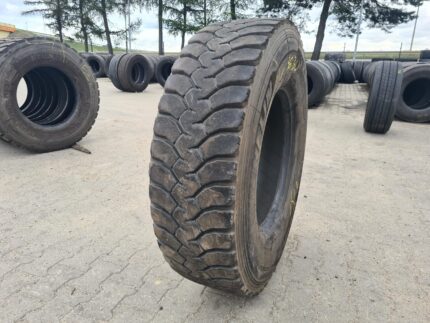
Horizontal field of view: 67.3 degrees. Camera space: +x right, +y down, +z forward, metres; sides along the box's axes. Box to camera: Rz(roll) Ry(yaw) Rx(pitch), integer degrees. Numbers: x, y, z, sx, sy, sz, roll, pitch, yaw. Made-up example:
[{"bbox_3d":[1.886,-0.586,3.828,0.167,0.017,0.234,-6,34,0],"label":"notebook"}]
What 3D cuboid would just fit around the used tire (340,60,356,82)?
[{"bbox_3d":[6.954,-4.676,17.000,0.330,1.020,1.020,2,17,-2],"label":"used tire"}]

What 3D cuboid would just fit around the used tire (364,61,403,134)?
[{"bbox_3d":[2.423,-0.929,4.692,0.340,1.020,1.020,12,20,23],"label":"used tire"}]

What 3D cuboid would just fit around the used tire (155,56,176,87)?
[{"bbox_3d":[-1.461,-2.897,10.558,1.020,1.020,0.310,12,20,28],"label":"used tire"}]

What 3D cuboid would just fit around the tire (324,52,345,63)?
[{"bbox_3d":[6.598,-5.728,17.800,1.070,0.360,1.070,2,17,0],"label":"tire"}]

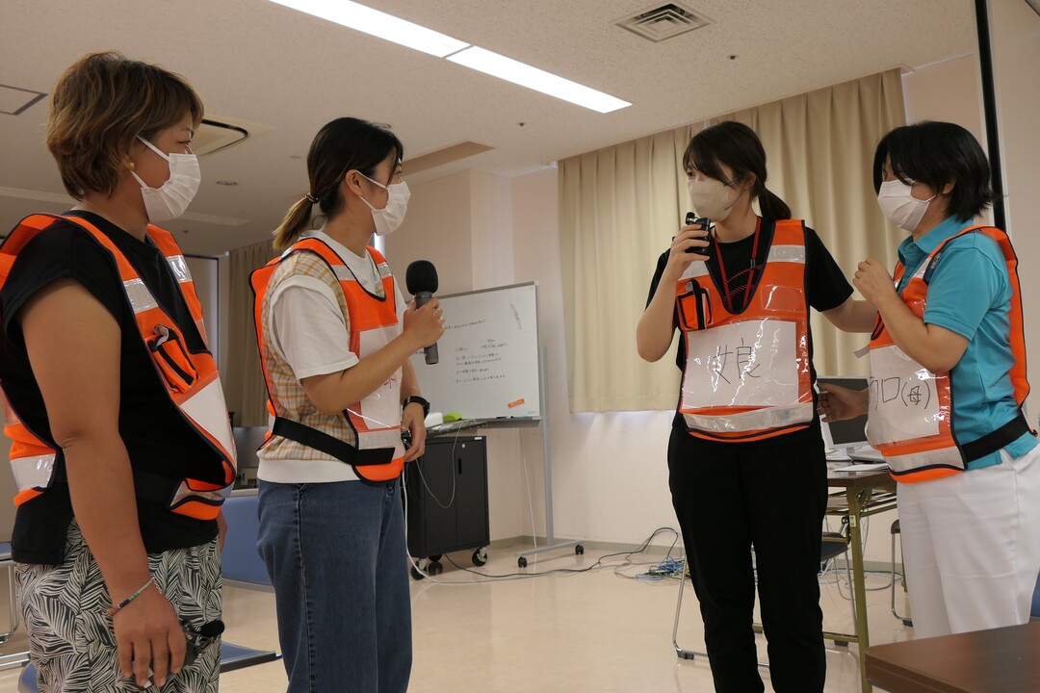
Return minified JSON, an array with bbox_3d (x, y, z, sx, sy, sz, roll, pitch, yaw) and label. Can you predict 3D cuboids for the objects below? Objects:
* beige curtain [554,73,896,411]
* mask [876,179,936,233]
[{"bbox_3d":[1.192,-0.521,5.059,2.252,1.808,0.130,-6,-6,37],"label":"beige curtain"},{"bbox_3d":[0.865,-0.313,1.800,0.115,0.118,0.140,-3,-5,7],"label":"mask"}]

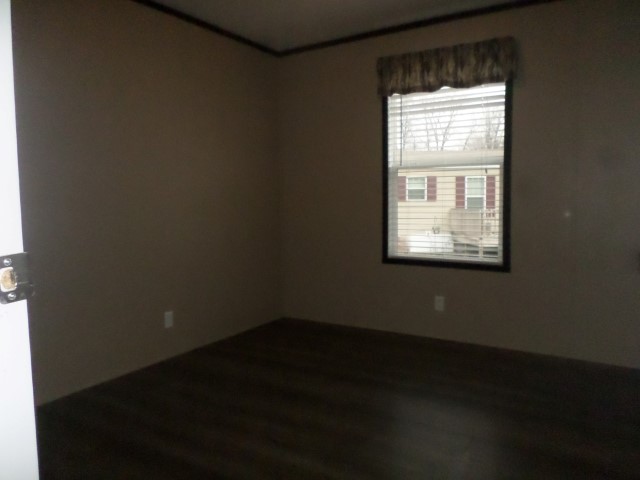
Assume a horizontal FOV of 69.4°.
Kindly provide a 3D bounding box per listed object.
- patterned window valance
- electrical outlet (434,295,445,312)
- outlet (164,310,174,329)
[{"bbox_3d":[0.898,-1.247,3.383,0.991,0.279,0.099,2,6,32],"label":"patterned window valance"},{"bbox_3d":[0.927,0.495,3.580,0.072,0.115,0.012,2,6,32],"label":"electrical outlet"},{"bbox_3d":[-1.057,0.562,3.257,0.012,0.115,0.072,2,6,32],"label":"outlet"}]

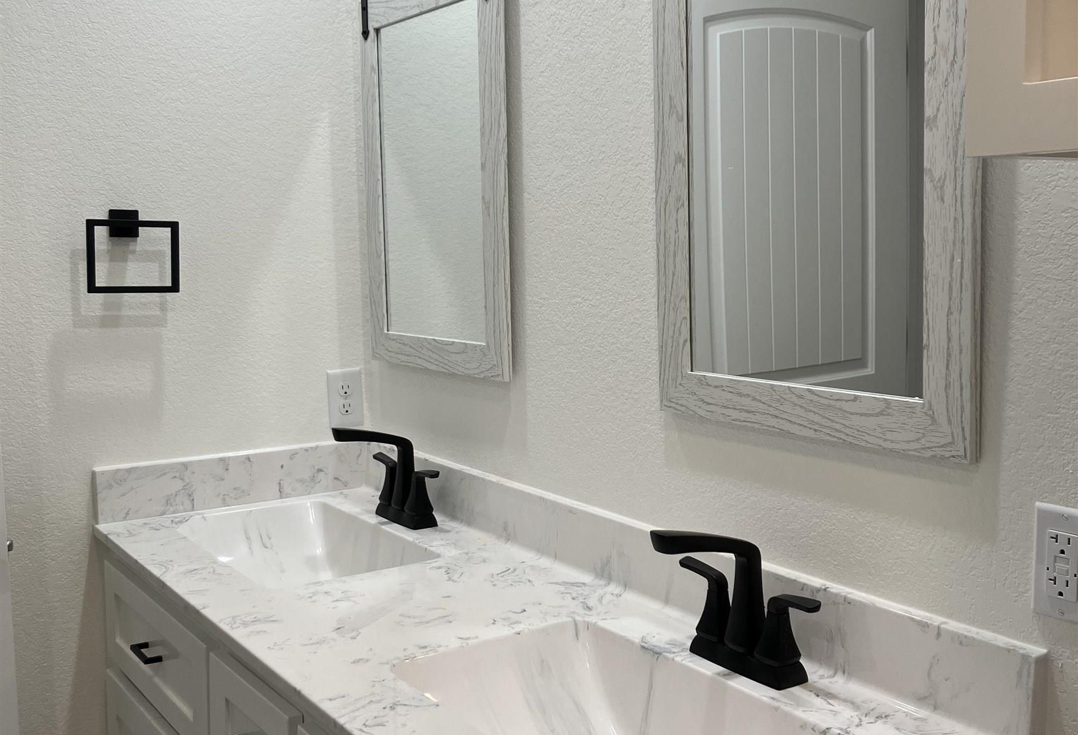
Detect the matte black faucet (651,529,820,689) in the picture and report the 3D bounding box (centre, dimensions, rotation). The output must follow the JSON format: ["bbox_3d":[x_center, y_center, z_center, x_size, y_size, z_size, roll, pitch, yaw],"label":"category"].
[{"bbox_3d":[0.200,0.271,1.361,0.164,0.184,0.228,-5,8,-34],"label":"matte black faucet"}]

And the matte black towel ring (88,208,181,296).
[{"bbox_3d":[-0.736,-0.209,2.096,0.161,0.150,0.070,-5,8,-34],"label":"matte black towel ring"}]

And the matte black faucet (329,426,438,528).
[{"bbox_3d":[-0.292,0.195,2.099,0.160,0.184,0.225,-5,8,-34],"label":"matte black faucet"}]

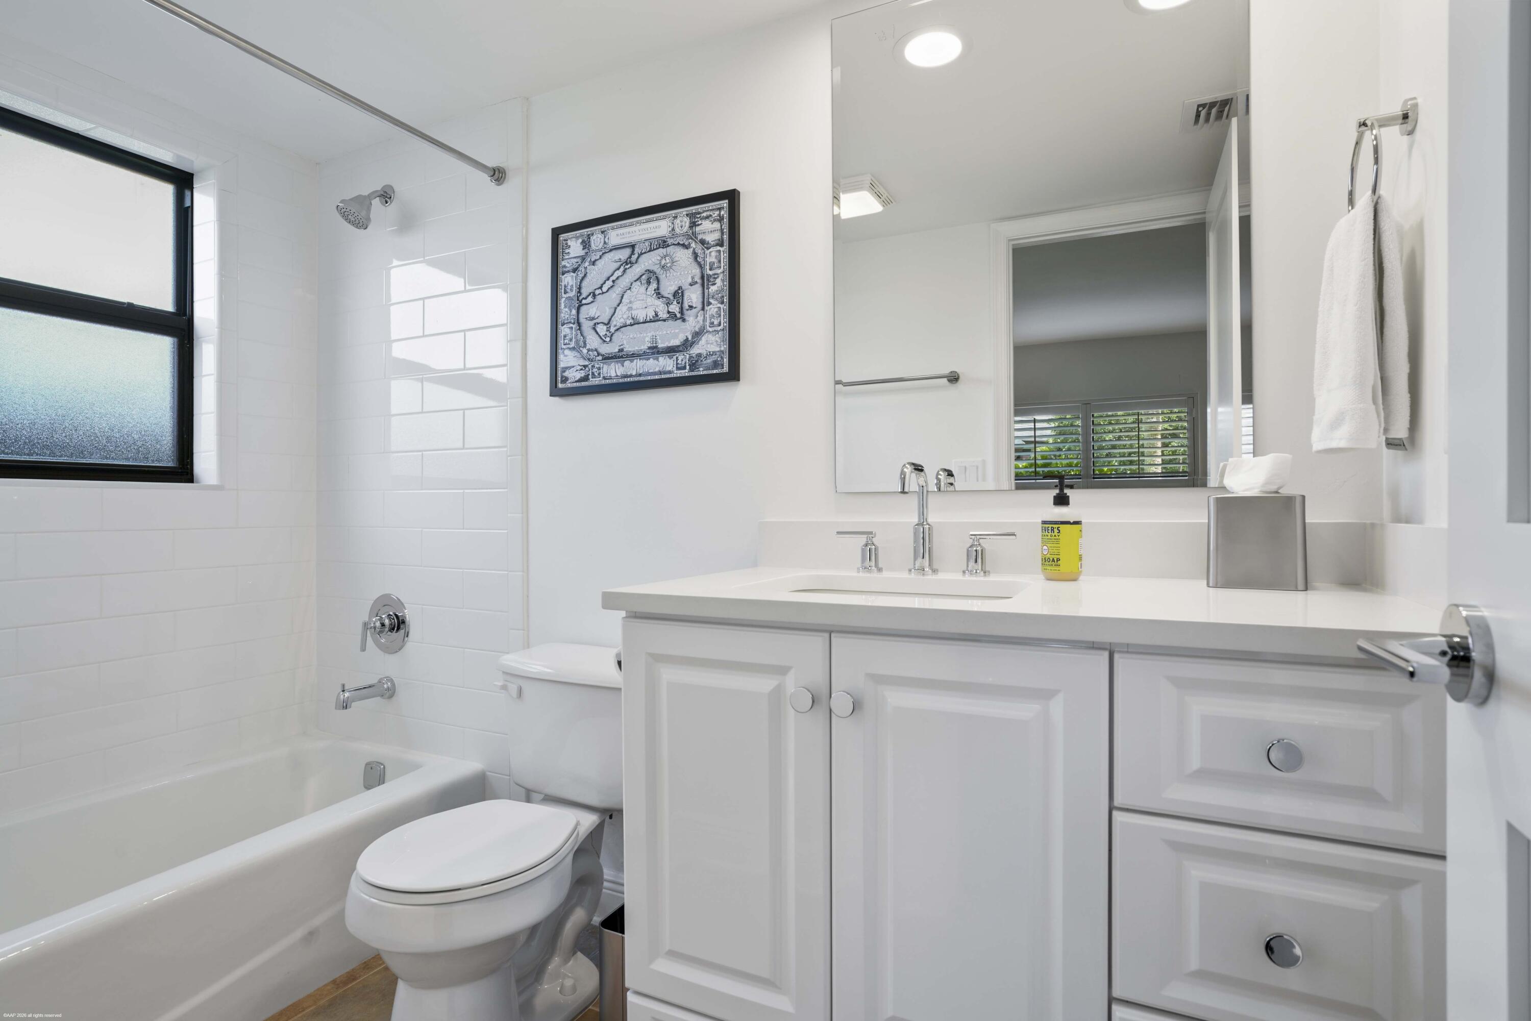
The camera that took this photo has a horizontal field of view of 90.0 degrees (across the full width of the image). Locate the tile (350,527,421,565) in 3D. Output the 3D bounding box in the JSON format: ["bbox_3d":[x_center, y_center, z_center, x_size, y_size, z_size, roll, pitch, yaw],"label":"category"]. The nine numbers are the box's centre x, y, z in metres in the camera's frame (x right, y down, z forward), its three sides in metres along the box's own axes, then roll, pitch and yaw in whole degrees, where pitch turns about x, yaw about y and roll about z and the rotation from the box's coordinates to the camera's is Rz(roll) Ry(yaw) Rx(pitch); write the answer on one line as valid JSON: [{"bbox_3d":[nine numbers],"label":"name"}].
[{"bbox_3d":[-1.113,0.105,2.250,0.315,0.107,0.010,0,0,26],"label":"tile"}]

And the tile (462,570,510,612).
[{"bbox_3d":[-0.747,0.215,2.057,0.158,0.106,0.010,0,0,26],"label":"tile"}]

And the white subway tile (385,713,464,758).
[{"bbox_3d":[-0.980,0.654,2.198,0.318,0.101,0.009,0,0,26],"label":"white subway tile"}]

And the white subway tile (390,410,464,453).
[{"bbox_3d":[-0.970,-0.222,2.179,0.315,0.107,0.010,0,0,26],"label":"white subway tile"}]

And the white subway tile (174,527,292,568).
[{"bbox_3d":[-1.495,0.104,2.164,0.010,0.106,0.312,0,0,26],"label":"white subway tile"}]

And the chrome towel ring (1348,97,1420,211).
[{"bbox_3d":[0.888,-0.489,1.097,0.064,0.180,0.158,0,0,26],"label":"chrome towel ring"}]

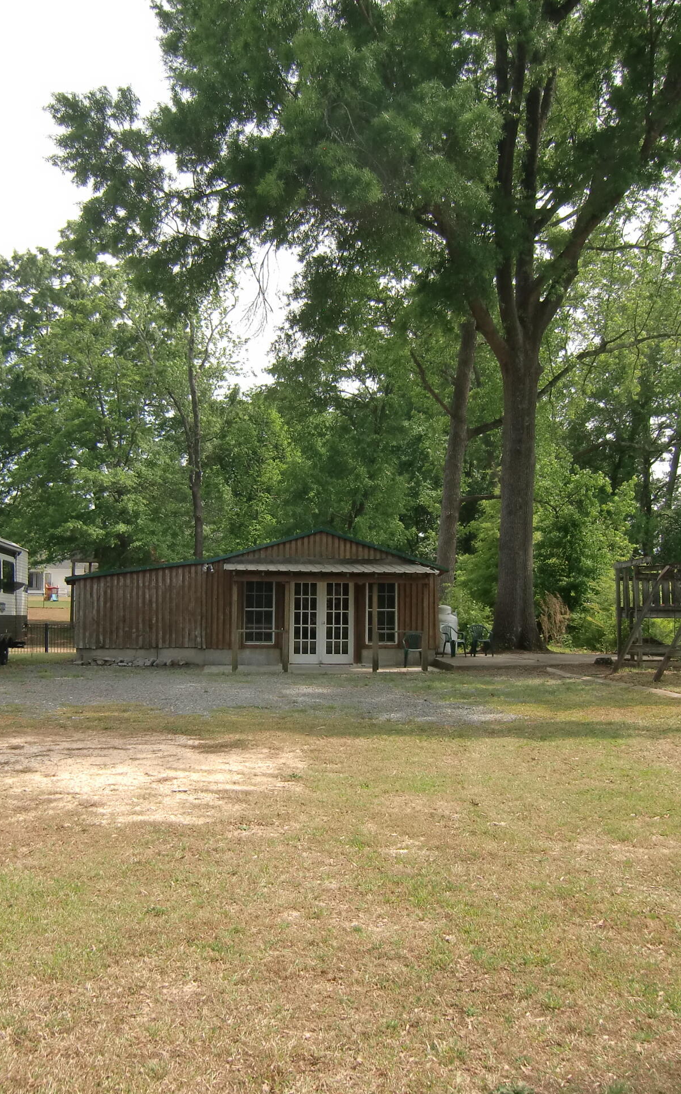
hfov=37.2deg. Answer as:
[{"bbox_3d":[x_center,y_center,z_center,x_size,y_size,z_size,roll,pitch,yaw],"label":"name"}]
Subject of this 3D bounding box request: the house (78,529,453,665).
[{"bbox_3d":[-2.348,1.400,27.669,9.500,3.500,8.400,1,-4,-6],"label":"house"}]

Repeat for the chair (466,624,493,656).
[{"bbox_3d":[3.707,2.495,26.842,0.580,0.860,0.580,1,-4,-14],"label":"chair"}]

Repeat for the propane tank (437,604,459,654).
[{"bbox_3d":[2.929,2.325,28.207,0.760,1.350,0.760,0,-4,0],"label":"propane tank"}]

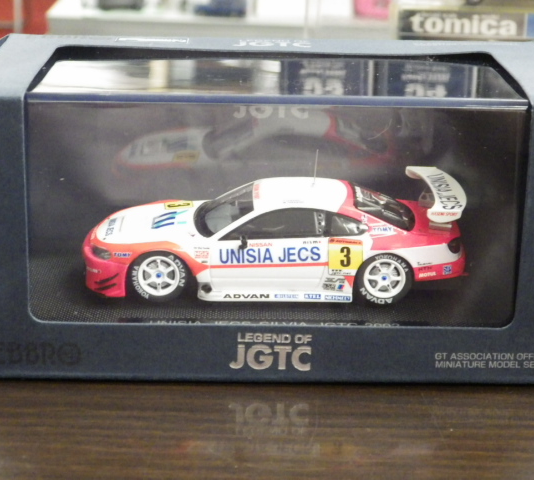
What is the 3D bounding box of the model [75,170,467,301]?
[{"bbox_3d":[0.001,-0.003,0.359,0.102,0.028,0.043,0,19,-2],"label":"model"}]

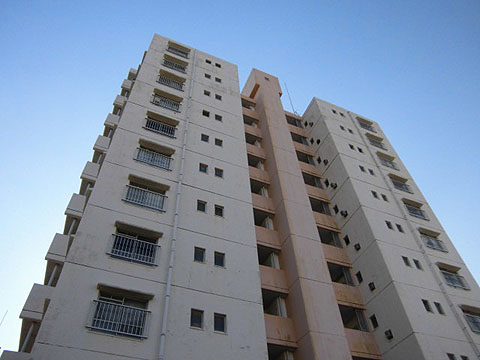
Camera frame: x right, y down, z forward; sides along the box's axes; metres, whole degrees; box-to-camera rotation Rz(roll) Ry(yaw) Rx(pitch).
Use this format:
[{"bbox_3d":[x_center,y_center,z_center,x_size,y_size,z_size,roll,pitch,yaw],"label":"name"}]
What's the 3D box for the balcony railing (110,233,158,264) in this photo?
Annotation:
[{"bbox_3d":[-3.814,2.561,13.136,1.818,0.861,0.170,17,-52,-17],"label":"balcony railing"}]

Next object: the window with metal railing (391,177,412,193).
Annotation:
[{"bbox_3d":[12.054,0.408,26.840,1.670,1.240,0.180,17,-52,-17],"label":"window with metal railing"}]

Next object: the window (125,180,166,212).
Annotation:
[{"bbox_3d":[-4.083,0.742,15.756,1.700,1.220,0.180,17,-52,-17],"label":"window"}]

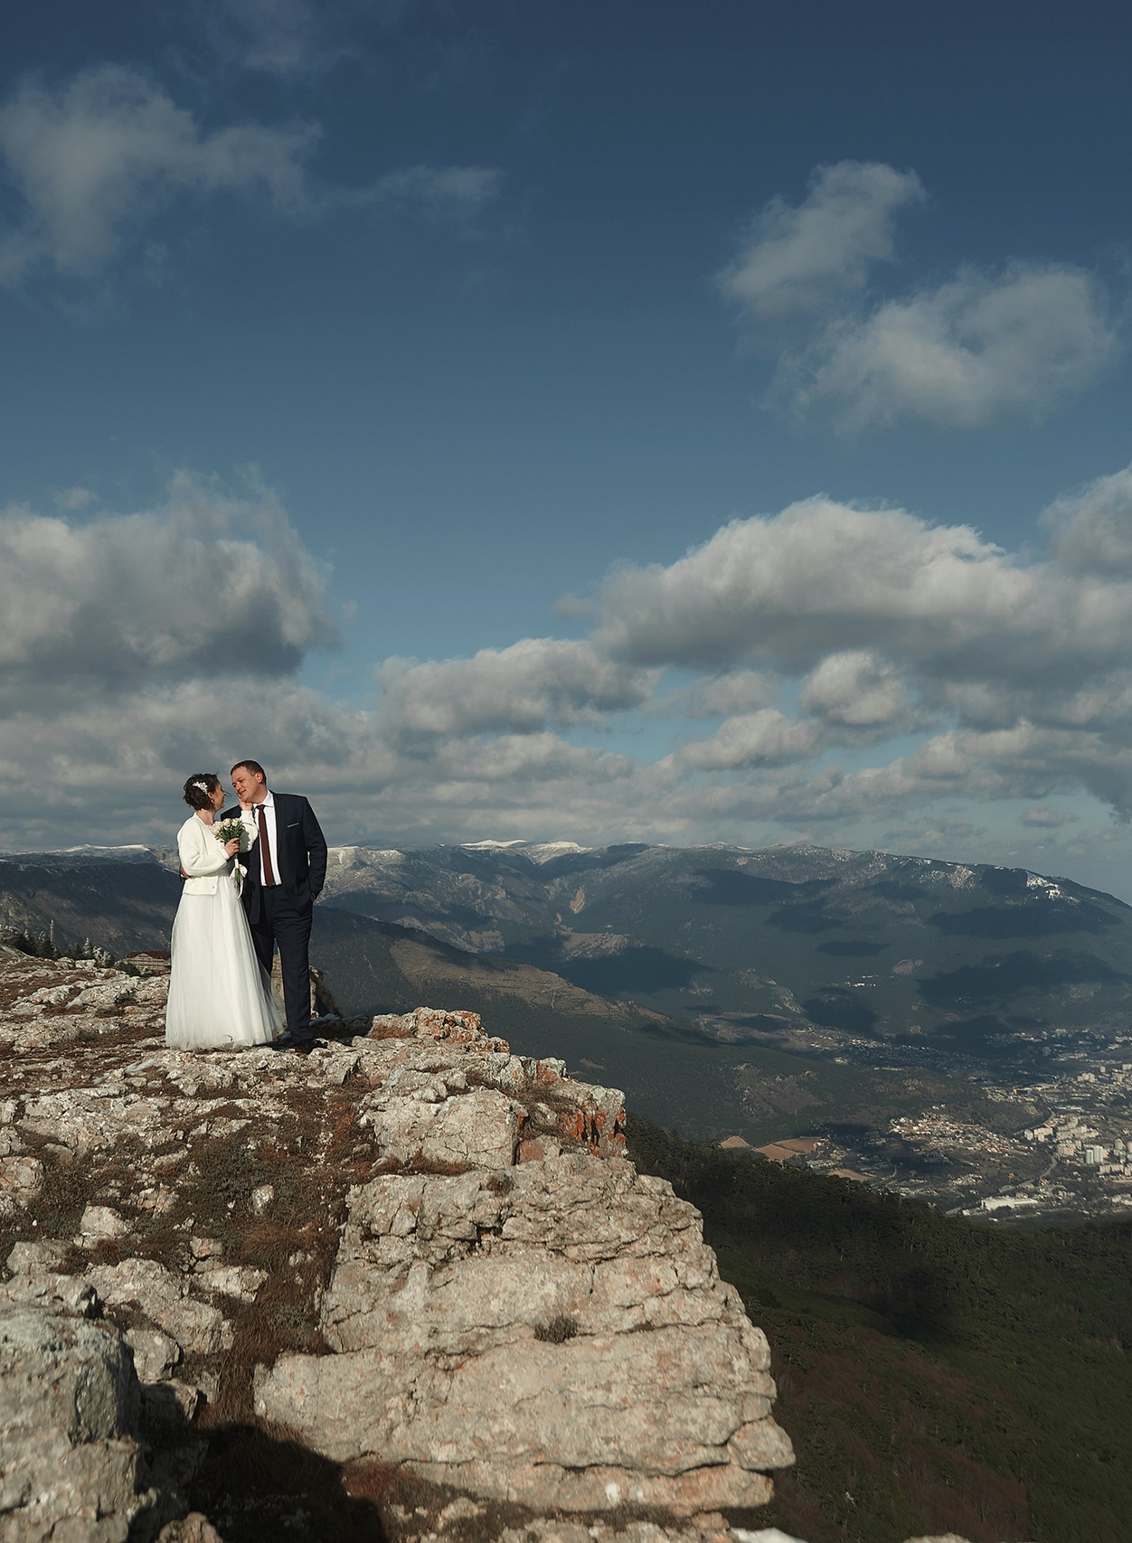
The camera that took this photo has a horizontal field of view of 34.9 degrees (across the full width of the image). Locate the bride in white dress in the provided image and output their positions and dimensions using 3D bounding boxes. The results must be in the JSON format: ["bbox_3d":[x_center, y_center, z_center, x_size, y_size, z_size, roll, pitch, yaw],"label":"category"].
[{"bbox_3d":[-2.060,0.830,10.800,0.660,1.650,0.620,-2,-4,36],"label":"bride in white dress"}]

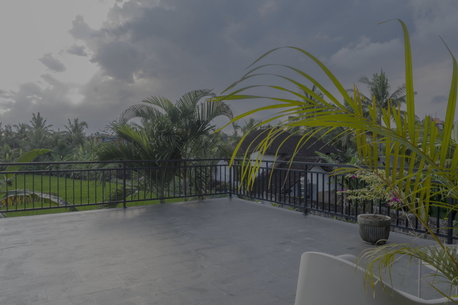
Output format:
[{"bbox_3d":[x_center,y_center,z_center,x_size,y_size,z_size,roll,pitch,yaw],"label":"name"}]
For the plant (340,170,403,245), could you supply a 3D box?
[{"bbox_3d":[1.790,0.680,4.150,0.780,0.920,0.720,0,1,0],"label":"plant"}]

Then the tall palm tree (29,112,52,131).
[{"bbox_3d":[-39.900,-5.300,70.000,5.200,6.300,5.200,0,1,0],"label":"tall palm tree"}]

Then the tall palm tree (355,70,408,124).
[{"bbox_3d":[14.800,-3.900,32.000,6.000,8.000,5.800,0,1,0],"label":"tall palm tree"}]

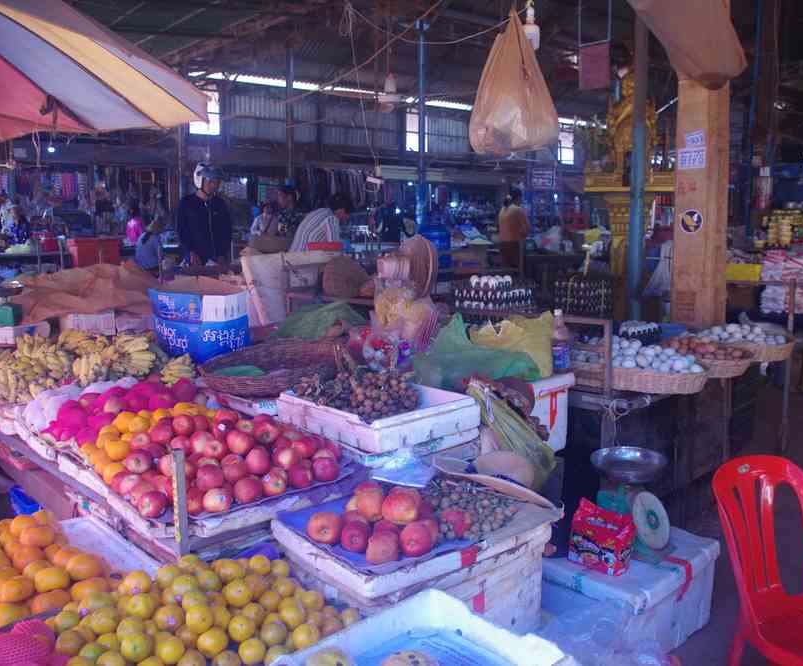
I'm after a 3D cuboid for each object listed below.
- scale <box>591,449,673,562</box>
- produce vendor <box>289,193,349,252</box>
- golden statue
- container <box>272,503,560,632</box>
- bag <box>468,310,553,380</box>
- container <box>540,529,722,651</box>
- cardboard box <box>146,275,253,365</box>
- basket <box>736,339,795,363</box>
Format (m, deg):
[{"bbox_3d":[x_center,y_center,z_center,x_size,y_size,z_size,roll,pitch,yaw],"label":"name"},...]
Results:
[{"bbox_3d":[0.865,0.637,2.772,0.260,0.355,0.275,-7,10,-43],"label":"scale"},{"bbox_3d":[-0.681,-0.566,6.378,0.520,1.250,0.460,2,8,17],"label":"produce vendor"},{"bbox_3d":[1.873,-1.722,6.100,0.380,0.810,0.340,1,7,6],"label":"golden statue"},{"bbox_3d":[0.023,0.639,2.002,0.585,0.310,0.450,-6,9,-37],"label":"container"},{"bbox_3d":[0.437,0.049,2.950,0.330,0.270,0.220,1,7,6],"label":"bag"},{"bbox_3d":[0.862,0.970,2.860,0.570,0.326,0.440,-7,10,-44],"label":"container"},{"bbox_3d":[-0.898,-0.056,3.334,0.340,0.305,0.270,5,9,33],"label":"cardboard box"},{"bbox_3d":[2.146,0.097,4.700,0.600,0.120,0.600,0,7,0],"label":"basket"}]

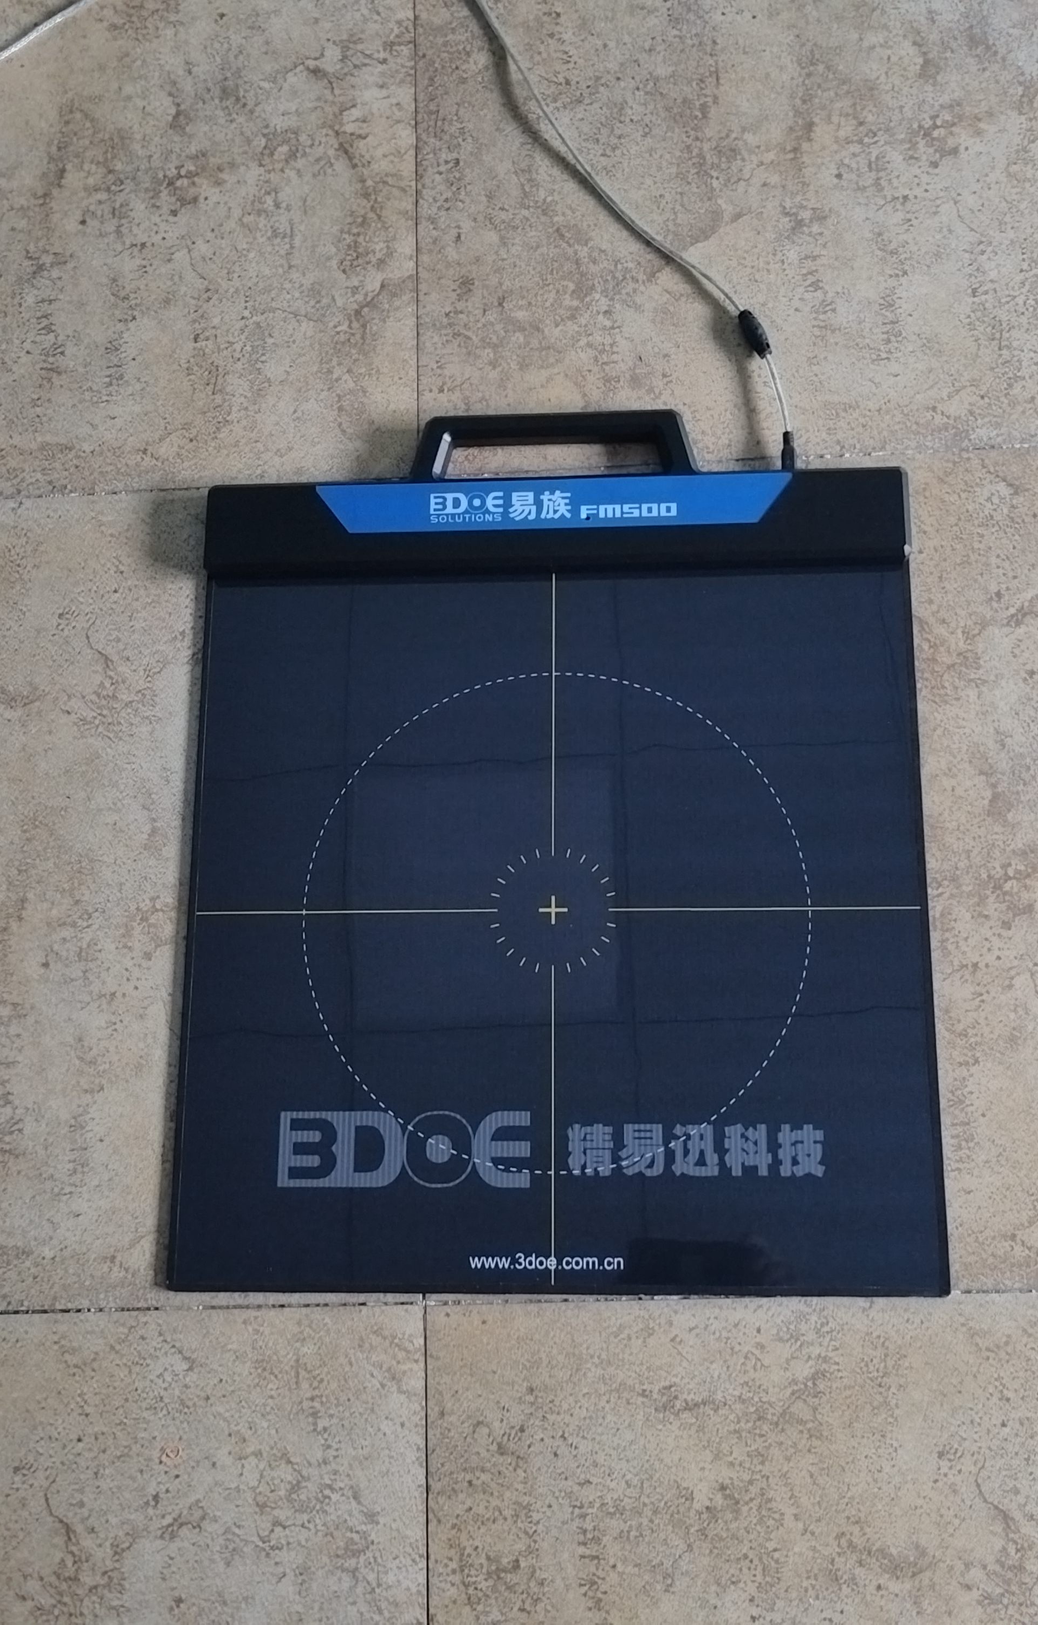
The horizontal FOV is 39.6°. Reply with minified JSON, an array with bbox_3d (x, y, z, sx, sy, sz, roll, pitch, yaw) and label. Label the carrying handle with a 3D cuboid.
[{"bbox_3d":[0.027,-0.268,1.070,0.212,0.022,0.053,-1,77,3],"label":"carrying handle"}]

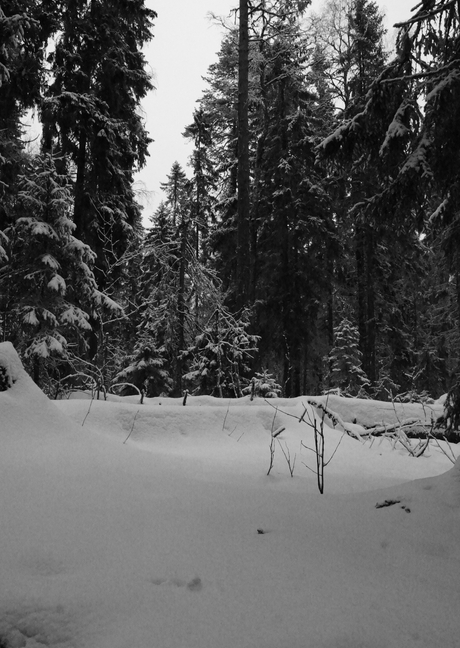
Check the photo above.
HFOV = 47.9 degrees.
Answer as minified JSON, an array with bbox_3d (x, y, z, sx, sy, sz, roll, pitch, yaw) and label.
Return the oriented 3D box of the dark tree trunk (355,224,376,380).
[{"bbox_3d":[4.451,-0.723,17.000,0.500,5.500,0.480,0,-7,0],"label":"dark tree trunk"}]

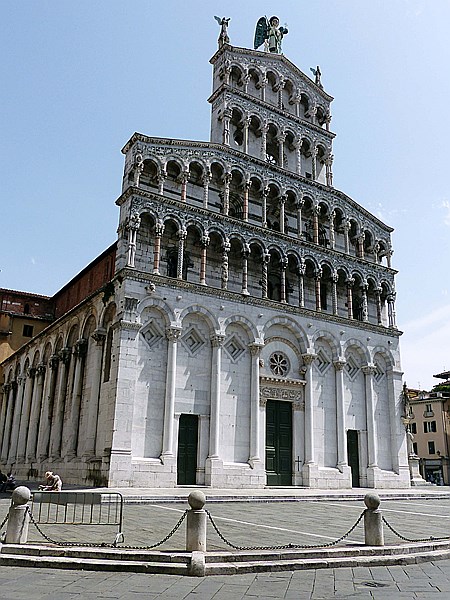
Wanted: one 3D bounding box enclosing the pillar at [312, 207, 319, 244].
[{"bbox_3d":[7.317,-6.082,42.040,0.440,3.721,0.440,1,-18,0],"label":"pillar"}]

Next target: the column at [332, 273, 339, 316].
[{"bbox_3d":[8.071,-0.366,37.930,0.390,3.415,0.390,1,-18,0],"label":"column"}]

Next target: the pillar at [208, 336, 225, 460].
[{"bbox_3d":[-0.582,5.984,33.000,0.680,7.779,0.680,13,-22,-30],"label":"pillar"}]

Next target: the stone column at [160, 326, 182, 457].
[{"bbox_3d":[-3.478,5.856,33.742,0.820,8.500,0.780,13,-22,-30],"label":"stone column"}]

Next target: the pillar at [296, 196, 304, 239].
[{"bbox_3d":[5.993,-6.528,41.275,0.460,3.837,0.460,13,-21,-31],"label":"pillar"}]

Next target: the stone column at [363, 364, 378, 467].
[{"bbox_3d":[12.068,9.551,42.867,0.820,8.200,0.780,13,-22,-30],"label":"stone column"}]

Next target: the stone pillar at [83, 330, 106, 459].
[{"bbox_3d":[-7.398,5.149,29.697,0.640,7.312,0.640,12,-21,-30],"label":"stone pillar"}]

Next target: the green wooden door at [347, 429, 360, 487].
[{"bbox_3d":[9.386,11.655,38.295,1.344,3.972,0.150,13,-22,-30],"label":"green wooden door"}]

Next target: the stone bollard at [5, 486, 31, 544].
[{"bbox_3d":[-4.217,4.428,10.718,0.400,1.080,0.400,8,-19,-18],"label":"stone bollard"}]

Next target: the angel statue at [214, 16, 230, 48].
[{"bbox_3d":[-0.206,-23.297,45.334,1.400,3.400,1.100,13,-22,-30],"label":"angel statue"}]

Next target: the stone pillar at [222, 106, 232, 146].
[{"bbox_3d":[0.285,-14.200,42.534,0.550,3.800,0.550,13,-22,-30],"label":"stone pillar"}]

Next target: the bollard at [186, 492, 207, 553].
[{"bbox_3d":[-0.510,4.127,9.761,0.350,1.050,0.350,1,-18,0],"label":"bollard"}]

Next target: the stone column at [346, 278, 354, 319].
[{"bbox_3d":[10.167,-0.150,42.135,0.470,3.813,0.470,13,-21,-31],"label":"stone column"}]

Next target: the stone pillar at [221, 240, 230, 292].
[{"bbox_3d":[0.141,-2.571,38.681,0.460,4.100,0.460,13,-22,-30],"label":"stone pillar"}]

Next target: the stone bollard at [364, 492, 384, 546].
[{"bbox_3d":[3.332,4.919,11.673,0.400,1.080,0.400,-3,-18,15],"label":"stone bollard"}]

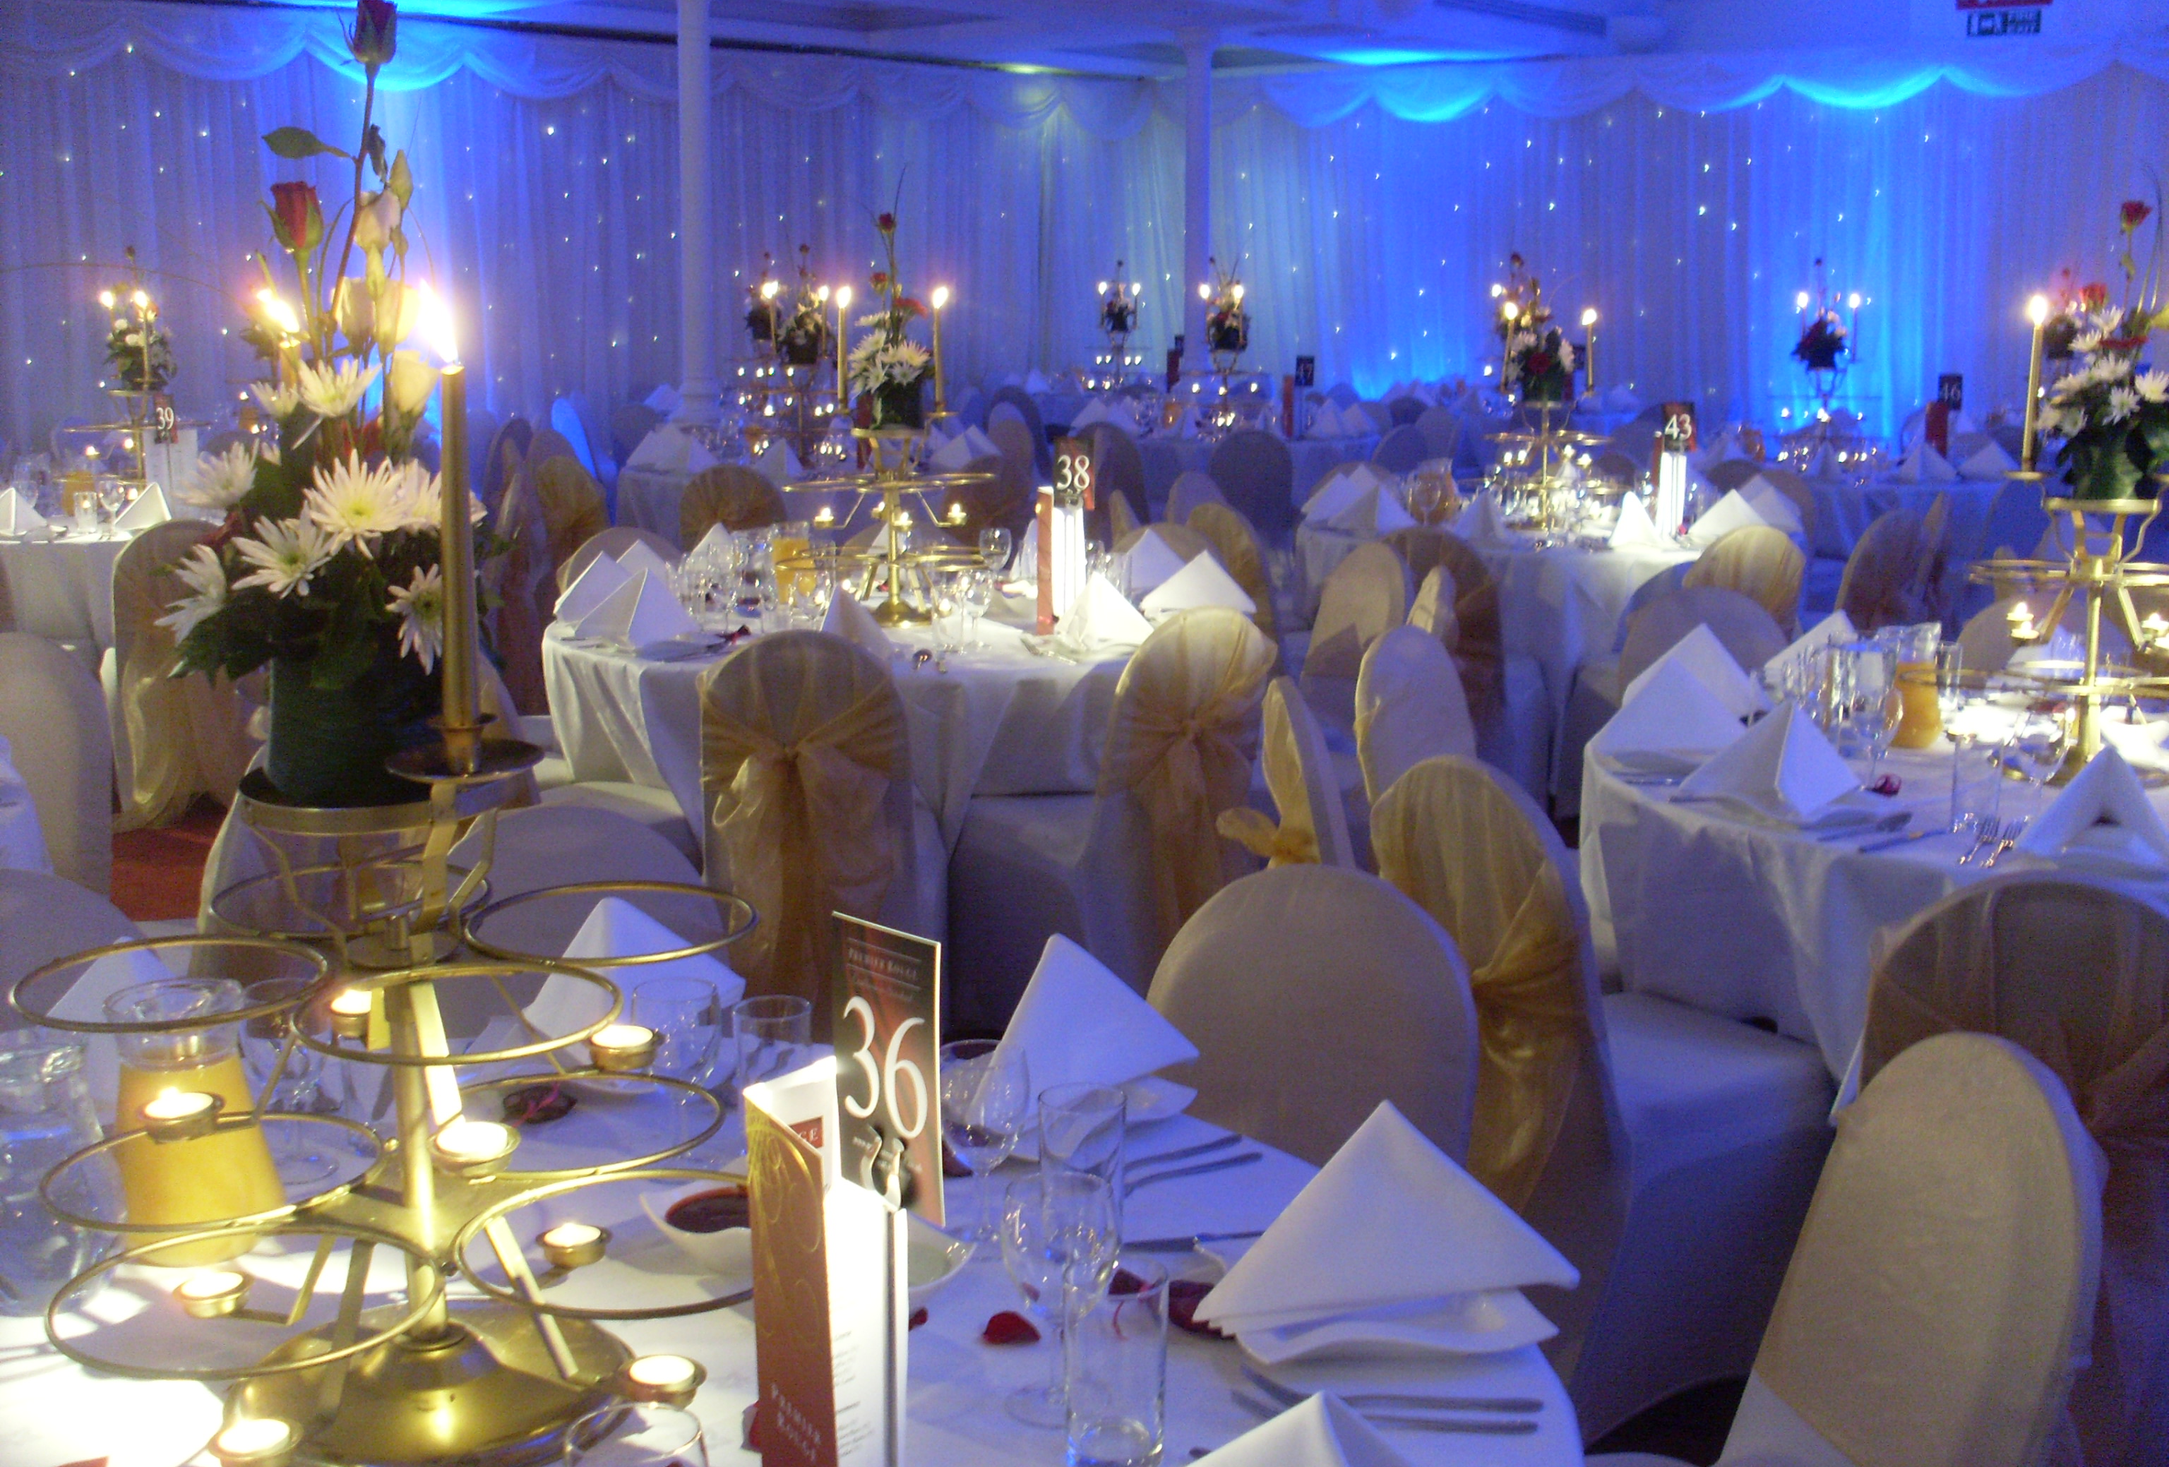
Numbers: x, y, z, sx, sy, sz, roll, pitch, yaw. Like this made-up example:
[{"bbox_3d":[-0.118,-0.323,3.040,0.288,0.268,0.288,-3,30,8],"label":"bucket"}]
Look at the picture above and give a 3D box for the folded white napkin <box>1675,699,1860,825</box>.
[{"bbox_3d":[1.155,0.015,3.838,0.285,0.145,0.208,-6,12,-30],"label":"folded white napkin"}]

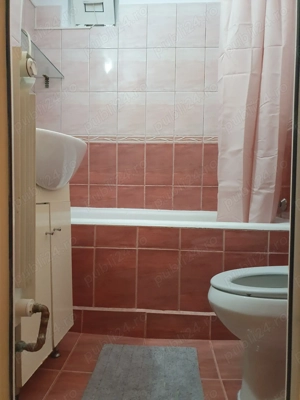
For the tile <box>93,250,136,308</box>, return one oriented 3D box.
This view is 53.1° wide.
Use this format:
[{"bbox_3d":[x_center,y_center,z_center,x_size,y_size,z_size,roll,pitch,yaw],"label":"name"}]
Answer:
[{"bbox_3d":[-0.165,0.376,1.437,0.200,0.293,0.012,1,2,3],"label":"tile"}]

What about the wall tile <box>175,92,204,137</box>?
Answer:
[{"bbox_3d":[0.274,-0.604,2.101,0.200,0.301,0.012,1,2,3],"label":"wall tile"}]

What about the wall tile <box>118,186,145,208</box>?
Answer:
[{"bbox_3d":[-0.136,-0.019,2.143,0.200,0.164,0.015,1,3,4],"label":"wall tile"}]

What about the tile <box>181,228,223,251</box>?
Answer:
[{"bbox_3d":[0.243,0.185,1.398,0.200,0.103,0.015,1,3,4],"label":"tile"}]

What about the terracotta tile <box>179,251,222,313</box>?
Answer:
[{"bbox_3d":[0.239,0.378,1.411,0.200,0.282,0.015,1,1,3],"label":"terracotta tile"}]

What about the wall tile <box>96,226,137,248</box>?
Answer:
[{"bbox_3d":[-0.161,0.175,1.430,0.200,0.106,0.012,1,2,3],"label":"wall tile"}]

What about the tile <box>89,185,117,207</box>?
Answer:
[{"bbox_3d":[-0.337,-0.023,2.156,0.200,0.164,0.015,1,3,4],"label":"tile"}]

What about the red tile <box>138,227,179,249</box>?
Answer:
[{"bbox_3d":[0.043,0.181,1.410,0.200,0.103,0.015,1,3,4],"label":"red tile"}]

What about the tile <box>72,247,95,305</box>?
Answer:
[{"bbox_3d":[-0.366,0.367,1.446,0.200,0.282,0.015,1,1,3],"label":"tile"}]

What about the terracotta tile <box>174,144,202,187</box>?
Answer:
[{"bbox_3d":[0.269,-0.241,2.108,0.200,0.297,0.015,1,3,4],"label":"terracotta tile"}]

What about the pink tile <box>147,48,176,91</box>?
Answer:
[{"bbox_3d":[0.077,-0.910,2.102,0.200,0.301,0.012,1,2,3],"label":"pink tile"}]

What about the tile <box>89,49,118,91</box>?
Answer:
[{"bbox_3d":[-0.327,-0.918,2.127,0.200,0.301,0.012,1,2,3],"label":"tile"}]

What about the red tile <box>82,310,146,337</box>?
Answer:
[{"bbox_3d":[-0.172,0.587,1.434,0.300,0.115,0.015,1,1,3],"label":"red tile"}]

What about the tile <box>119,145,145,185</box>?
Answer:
[{"bbox_3d":[-0.132,-0.250,2.133,0.200,0.297,0.015,1,3,4],"label":"tile"}]

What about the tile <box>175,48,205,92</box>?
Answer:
[{"bbox_3d":[0.280,-0.906,2.090,0.200,0.301,0.012,1,2,3],"label":"tile"}]

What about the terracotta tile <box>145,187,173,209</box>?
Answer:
[{"bbox_3d":[0.064,-0.015,2.131,0.200,0.164,0.015,1,3,4],"label":"terracotta tile"}]

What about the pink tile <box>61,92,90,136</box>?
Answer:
[{"bbox_3d":[-0.534,-0.620,2.150,0.200,0.301,0.012,1,2,3],"label":"pink tile"}]

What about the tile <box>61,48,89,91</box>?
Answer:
[{"bbox_3d":[-0.521,-0.913,2.129,0.200,0.299,0.015,1,3,4],"label":"tile"}]

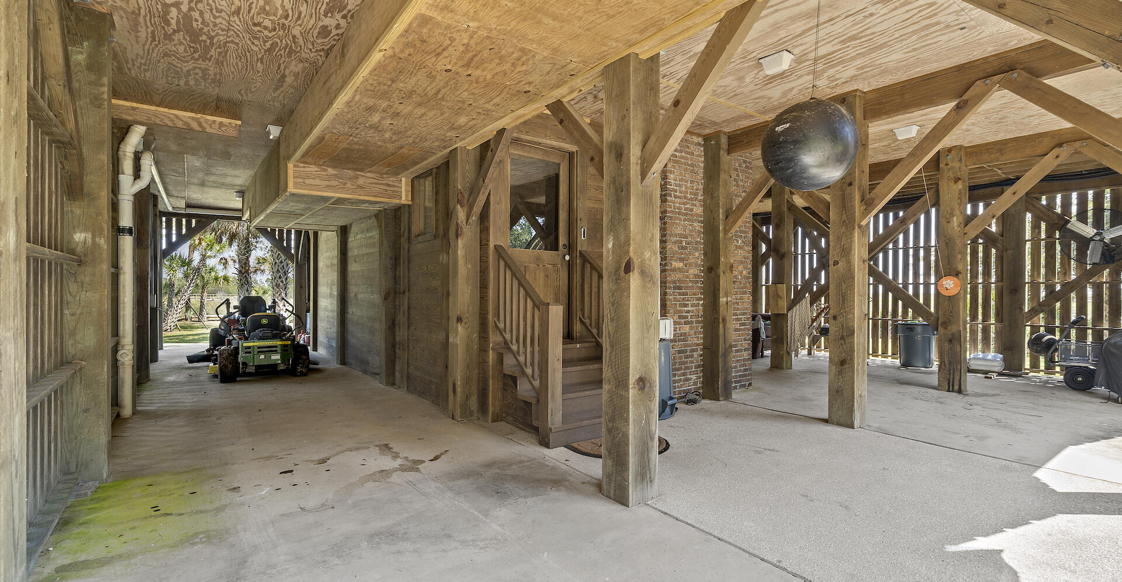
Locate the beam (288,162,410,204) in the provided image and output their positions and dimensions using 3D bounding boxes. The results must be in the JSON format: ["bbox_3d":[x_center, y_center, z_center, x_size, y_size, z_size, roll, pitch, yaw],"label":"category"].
[{"bbox_3d":[-2.562,-1.317,6.160,1.404,0.329,0.080,0,0,-37],"label":"beam"}]

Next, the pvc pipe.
[{"bbox_3d":[-4.563,-0.229,5.332,0.240,3.124,0.140,0,0,-37],"label":"pvc pipe"}]

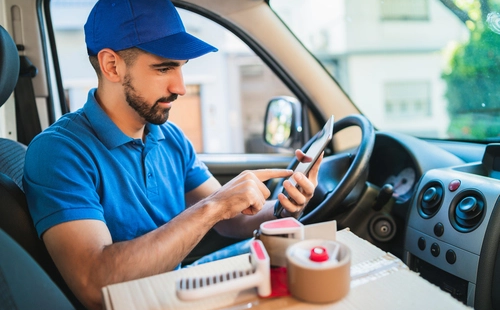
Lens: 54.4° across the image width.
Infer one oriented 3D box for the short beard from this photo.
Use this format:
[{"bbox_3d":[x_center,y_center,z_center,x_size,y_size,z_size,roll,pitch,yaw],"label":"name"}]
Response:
[{"bbox_3d":[-0.187,-0.116,0.985,0.095,0.095,0.140,16,13,27],"label":"short beard"}]

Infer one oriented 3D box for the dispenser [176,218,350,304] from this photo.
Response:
[{"bbox_3d":[0.018,0.152,0.700,0.243,0.066,0.145,-5,17,0],"label":"dispenser"}]

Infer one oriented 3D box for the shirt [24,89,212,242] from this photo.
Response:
[{"bbox_3d":[-0.280,0.100,1.050,0.320,0.470,0.480,2,7,38],"label":"shirt"}]

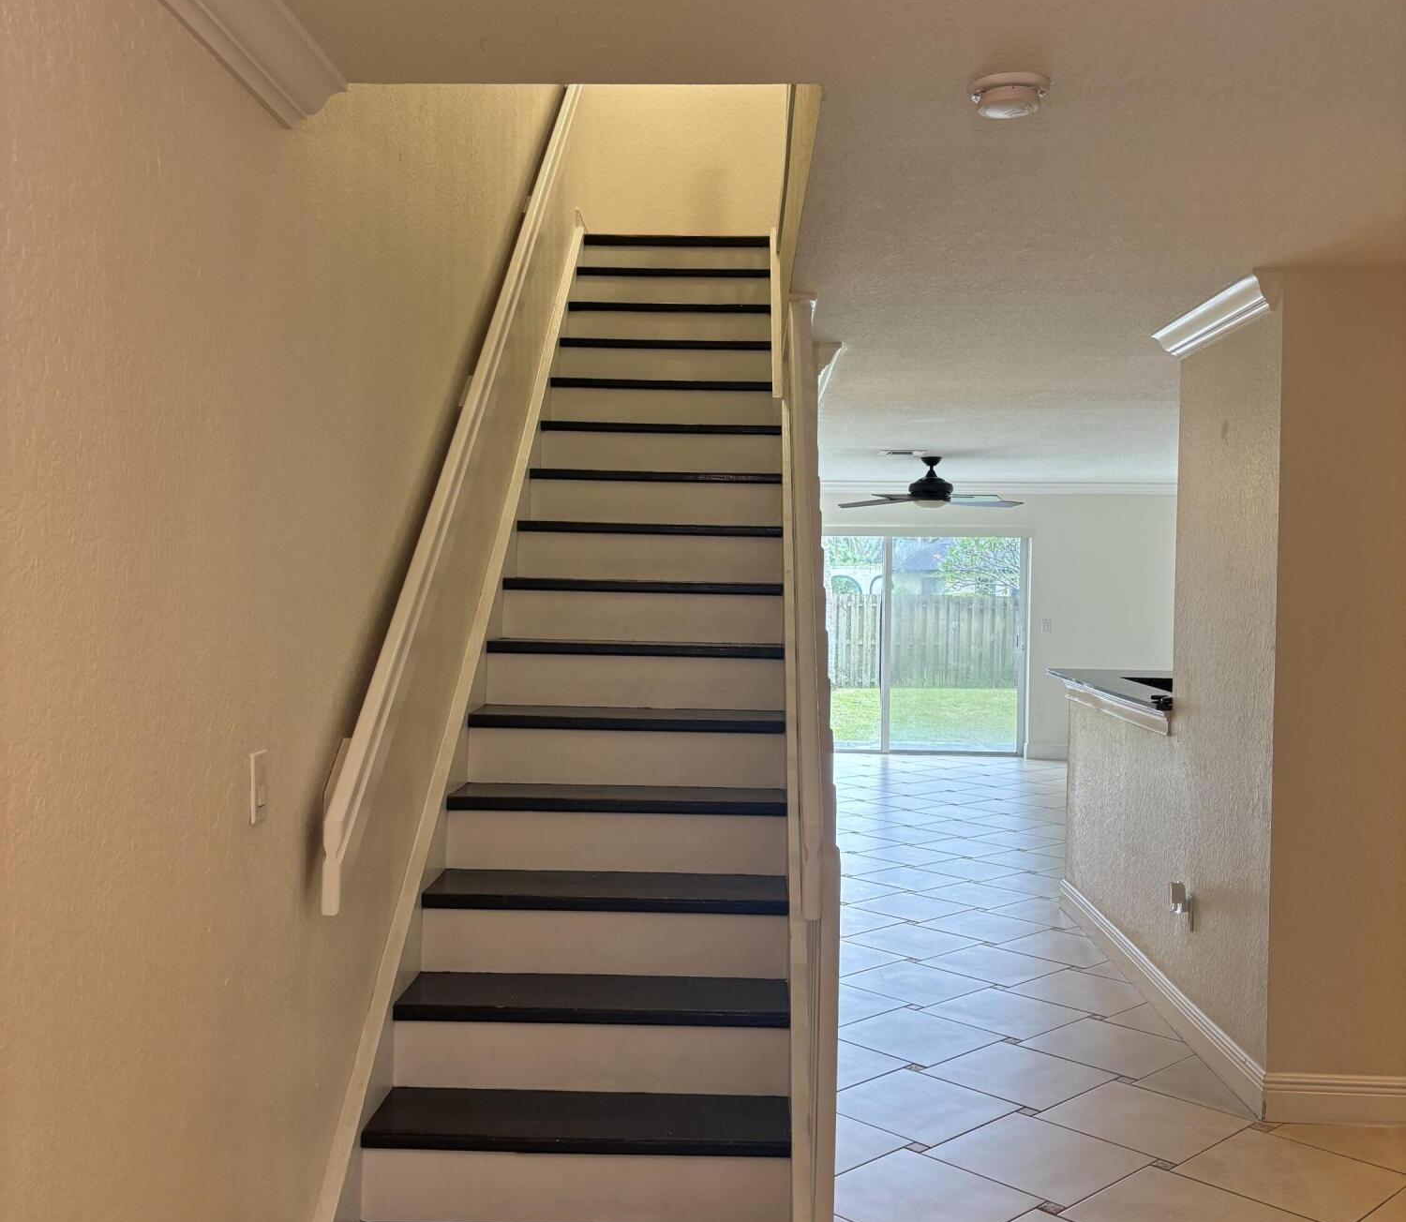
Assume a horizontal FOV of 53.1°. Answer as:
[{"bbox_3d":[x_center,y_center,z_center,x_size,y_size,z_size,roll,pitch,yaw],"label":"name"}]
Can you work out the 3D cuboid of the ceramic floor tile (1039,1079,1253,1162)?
[{"bbox_3d":[1.261,1.463,4.036,0.447,0.010,0.447,0,2,-43],"label":"ceramic floor tile"}]

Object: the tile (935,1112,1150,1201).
[{"bbox_3d":[0.901,1.467,3.770,0.448,0.010,0.448,0,2,-43],"label":"tile"}]

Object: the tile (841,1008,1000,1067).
[{"bbox_3d":[0.730,1.460,4.829,0.454,0.010,0.454,0,2,-43],"label":"tile"}]

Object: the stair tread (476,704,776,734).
[{"bbox_3d":[-0.211,0.316,4.090,0.898,0.035,0.269,1,1,2],"label":"stair tread"}]

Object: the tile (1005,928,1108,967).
[{"bbox_3d":[1.538,1.429,5.946,0.448,0.010,0.448,0,2,-43],"label":"tile"}]

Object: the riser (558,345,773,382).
[{"bbox_3d":[-0.144,-0.970,5.678,0.847,0.160,0.020,1,1,0],"label":"riser"}]

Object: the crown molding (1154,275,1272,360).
[{"bbox_3d":[1.648,-0.942,4.575,0.083,0.108,1.050,1,1,2],"label":"crown molding"}]

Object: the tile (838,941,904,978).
[{"bbox_3d":[0.540,1.438,5.837,0.454,0.010,0.454,0,2,-43],"label":"tile"}]

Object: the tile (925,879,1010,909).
[{"bbox_3d":[1.352,1.406,6.939,0.447,0.010,0.447,0,2,-43],"label":"tile"}]

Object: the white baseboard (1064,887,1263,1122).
[{"bbox_3d":[1.680,1.389,5.426,0.016,0.137,2.695,1,1,2],"label":"white baseboard"}]

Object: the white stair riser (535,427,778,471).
[{"bbox_3d":[-0.151,-0.571,5.178,0.883,0.161,0.020,1,1,0],"label":"white stair riser"}]

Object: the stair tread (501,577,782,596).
[{"bbox_3d":[-0.182,-0.077,4.535,0.883,0.034,0.269,1,1,0],"label":"stair tread"}]

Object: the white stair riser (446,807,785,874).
[{"bbox_3d":[-0.226,0.612,3.705,0.894,0.161,0.022,1,1,2],"label":"white stair riser"}]

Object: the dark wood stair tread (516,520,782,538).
[{"bbox_3d":[-0.172,-0.271,4.764,0.883,0.035,0.259,1,1,2],"label":"dark wood stair tread"}]

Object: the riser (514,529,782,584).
[{"bbox_3d":[-0.173,-0.178,4.620,0.872,0.154,0.020,1,1,0],"label":"riser"}]

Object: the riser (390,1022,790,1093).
[{"bbox_3d":[-0.253,1.012,3.203,0.894,0.156,0.022,1,1,2],"label":"riser"}]

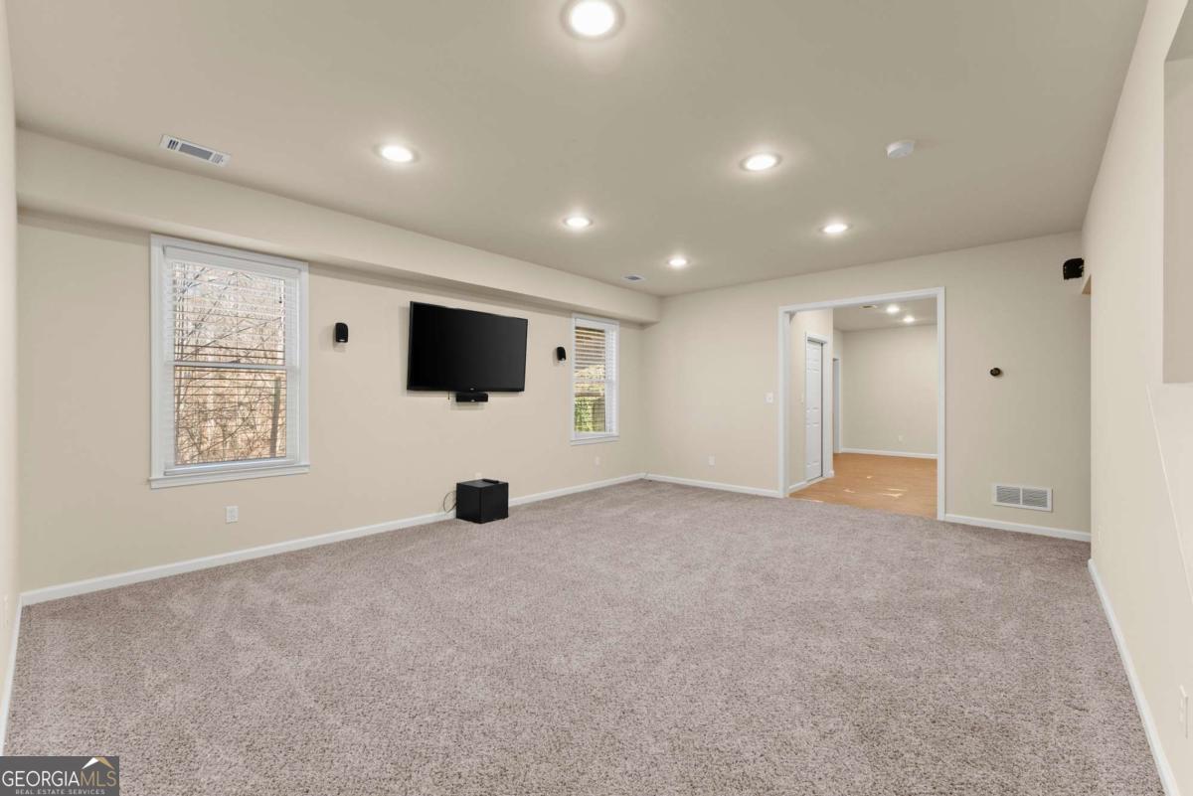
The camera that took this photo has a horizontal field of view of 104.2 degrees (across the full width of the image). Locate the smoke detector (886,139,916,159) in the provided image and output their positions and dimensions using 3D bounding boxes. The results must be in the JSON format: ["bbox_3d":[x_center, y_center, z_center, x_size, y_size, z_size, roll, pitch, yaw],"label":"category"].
[{"bbox_3d":[1.767,-1.441,2.697,0.137,0.042,0.137,0,0,40],"label":"smoke detector"}]

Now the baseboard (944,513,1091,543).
[{"bbox_3d":[3.775,1.163,4.205,0.970,0.083,0.018,0,0,41],"label":"baseboard"}]

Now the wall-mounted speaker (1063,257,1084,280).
[{"bbox_3d":[3.810,-1.035,3.710,0.120,0.160,0.095,0,0,42],"label":"wall-mounted speaker"}]

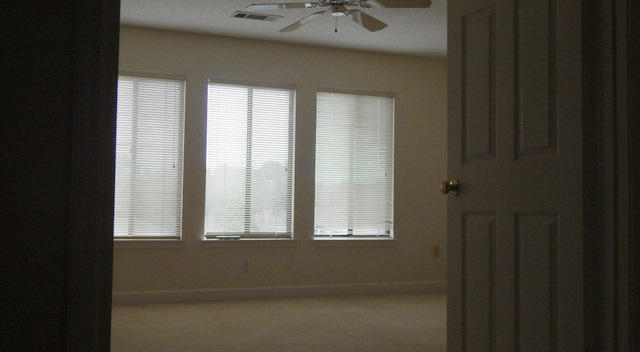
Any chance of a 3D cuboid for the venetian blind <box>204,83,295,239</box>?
[{"bbox_3d":[-0.665,-0.122,6.723,0.861,1.458,0.100,2,-3,-21],"label":"venetian blind"}]

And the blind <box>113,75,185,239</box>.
[{"bbox_3d":[-1.667,-0.158,6.324,0.863,1.458,0.045,2,-3,-21],"label":"blind"}]

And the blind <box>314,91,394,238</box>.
[{"bbox_3d":[0.348,-0.100,7.096,0.863,1.475,0.045,2,-3,-21],"label":"blind"}]

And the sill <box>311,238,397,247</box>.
[{"bbox_3d":[0.355,0.672,7.025,0.939,0.073,0.100,2,-3,-21],"label":"sill"}]

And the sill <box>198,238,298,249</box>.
[{"bbox_3d":[-0.654,0.642,6.638,0.955,0.076,0.100,2,-3,-21],"label":"sill"}]

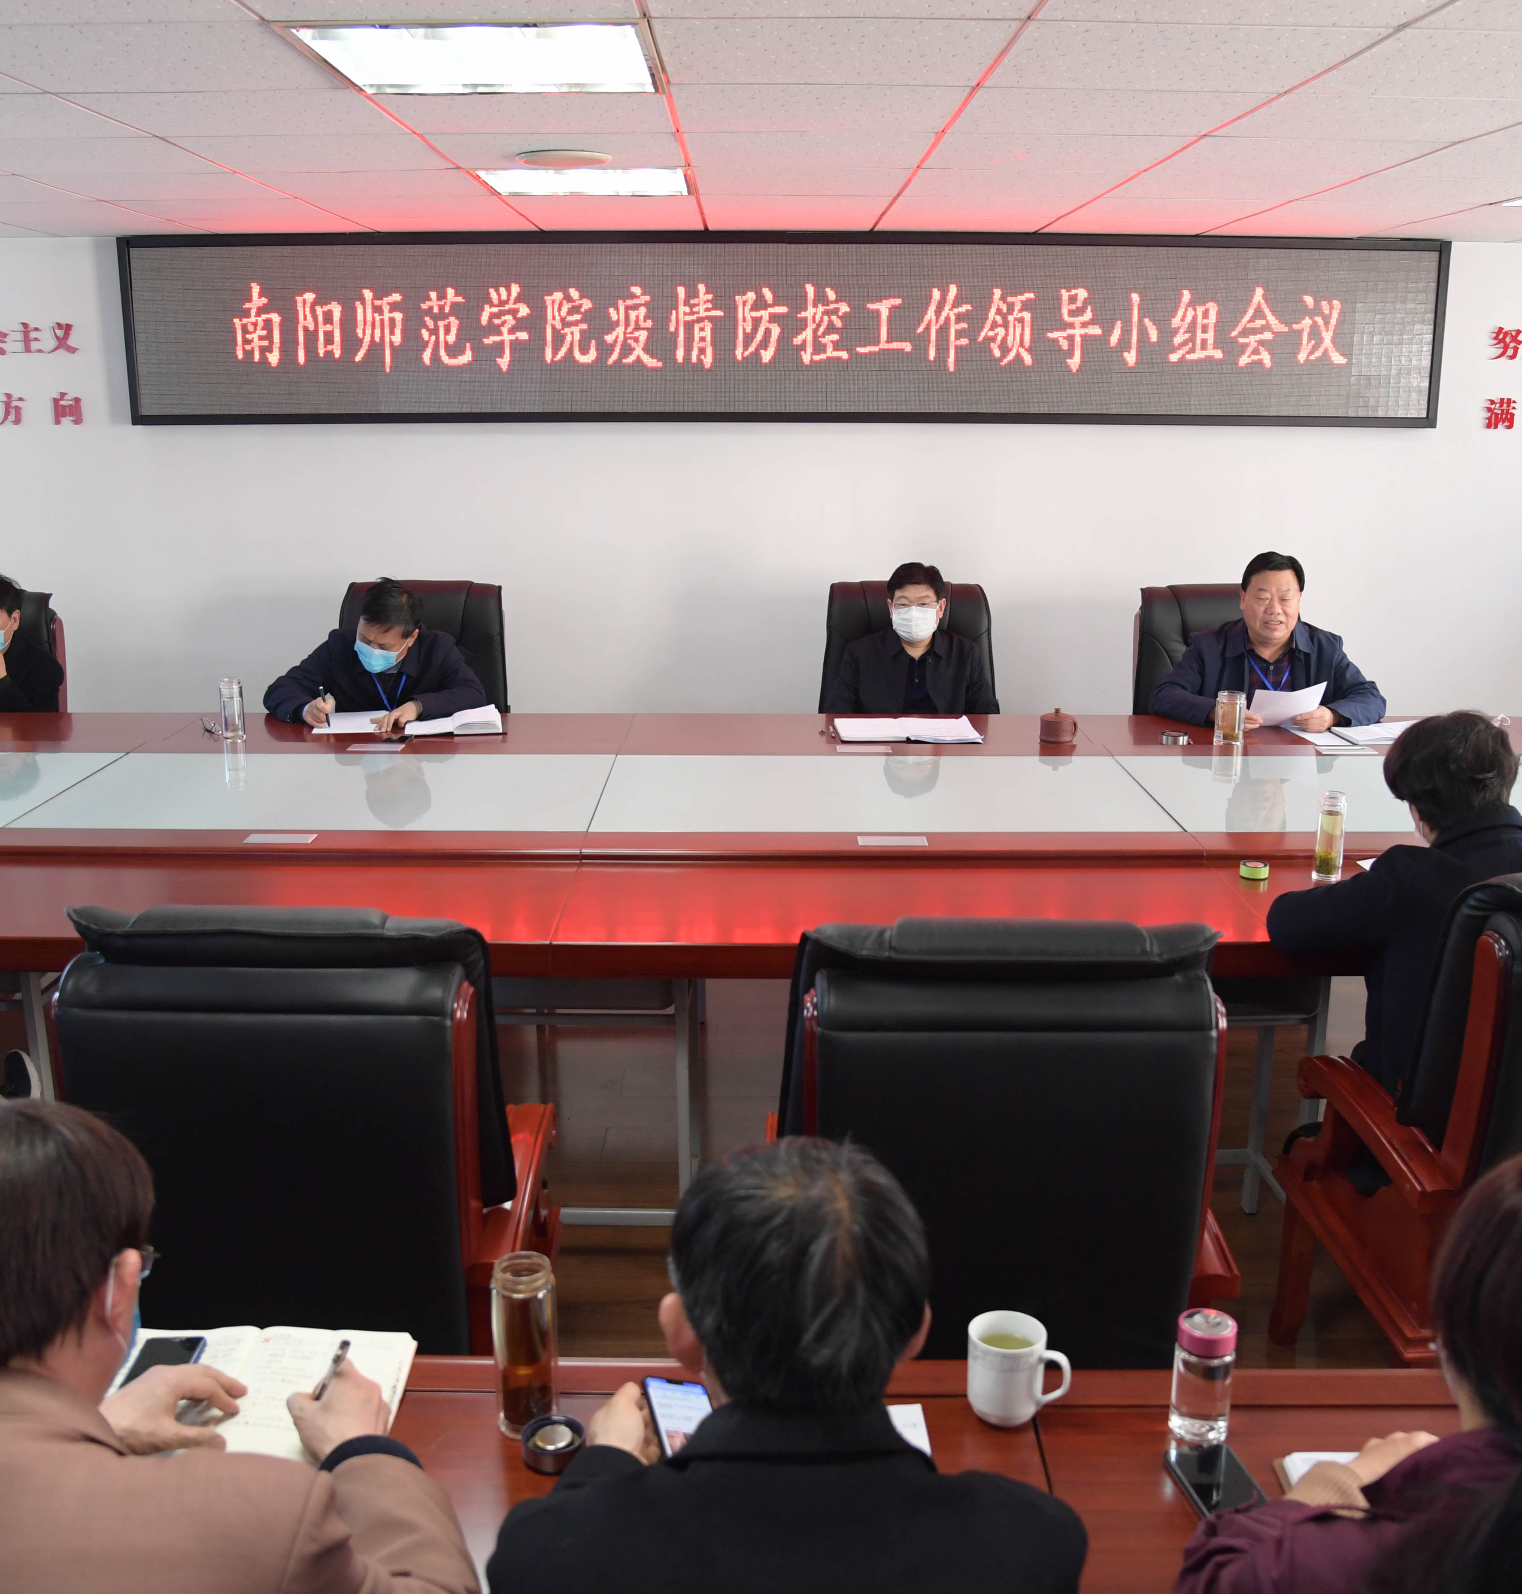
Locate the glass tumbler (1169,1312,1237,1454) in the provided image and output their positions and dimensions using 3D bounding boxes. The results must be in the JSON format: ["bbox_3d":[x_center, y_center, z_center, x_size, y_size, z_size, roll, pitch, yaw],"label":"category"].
[{"bbox_3d":[0.461,0.600,1.663,0.062,0.134,0.062,0,14,0],"label":"glass tumbler"}]

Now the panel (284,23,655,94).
[{"bbox_3d":[-0.479,-1.313,2.759,0.600,0.055,0.600,0,14,0],"label":"panel"}]

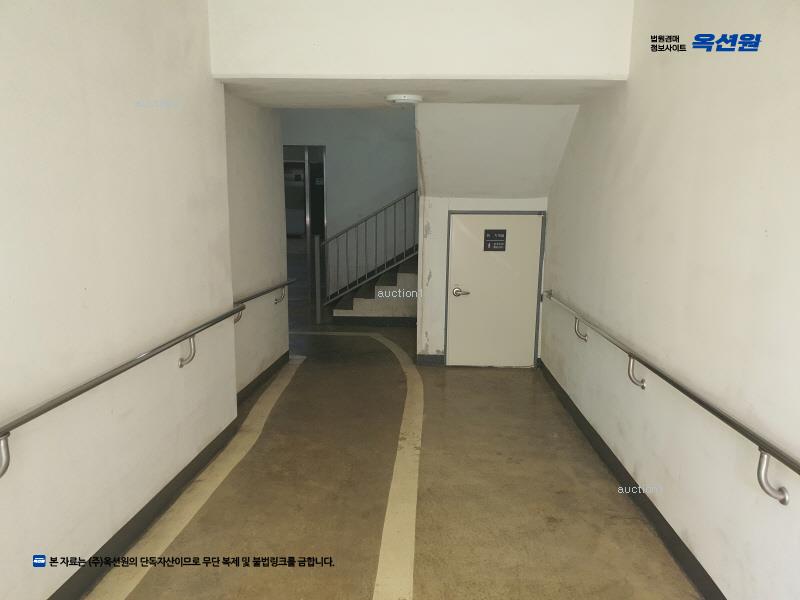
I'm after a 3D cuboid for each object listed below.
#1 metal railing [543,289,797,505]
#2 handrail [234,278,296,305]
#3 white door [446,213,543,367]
[{"bbox_3d":[1.230,0.316,3.420,0.115,0.218,4.100,1,8,3],"label":"metal railing"},{"bbox_3d":[-1.201,0.012,5.396,0.115,0.218,1.850,1,8,3],"label":"handrail"},{"bbox_3d":[0.933,-0.073,6.004,0.893,1.544,0.060,1,11,3],"label":"white door"}]

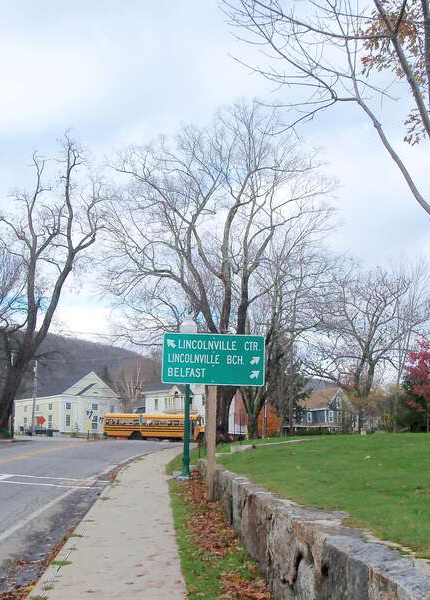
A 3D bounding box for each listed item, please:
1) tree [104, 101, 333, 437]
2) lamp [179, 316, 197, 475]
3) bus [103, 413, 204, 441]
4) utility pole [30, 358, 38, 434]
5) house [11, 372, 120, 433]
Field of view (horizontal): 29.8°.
[{"bbox_3d":[0.207,-2.029,47.907,13.606,20.622,12.500,0,-9,0],"label":"tree"},{"bbox_3d":[-0.693,2.519,21.166,0.470,4.159,0.470,0,-9,0],"label":"lamp"},{"bbox_3d":[-6.072,13.680,86.926,11.600,3.100,2.450,-2,-9,12],"label":"bus"},{"bbox_3d":[-24.524,13.001,109.296,0.500,10.203,0.450,0,-9,0],"label":"utility pole"},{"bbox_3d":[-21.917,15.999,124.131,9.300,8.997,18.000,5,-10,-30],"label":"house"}]

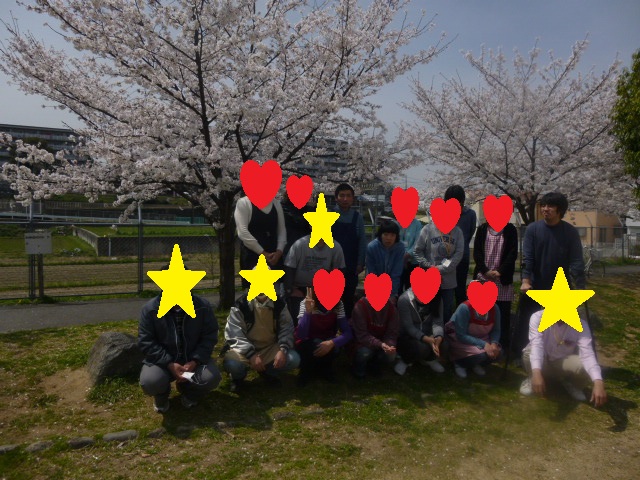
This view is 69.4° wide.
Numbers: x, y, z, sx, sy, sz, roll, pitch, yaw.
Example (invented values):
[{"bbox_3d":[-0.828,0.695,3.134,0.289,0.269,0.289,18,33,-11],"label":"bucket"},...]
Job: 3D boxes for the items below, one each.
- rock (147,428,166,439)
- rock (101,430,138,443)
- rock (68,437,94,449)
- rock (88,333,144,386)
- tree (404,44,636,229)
[{"bbox_3d":[-0.985,1.168,2.785,0.115,0.055,0.090,0,0,-19],"label":"rock"},{"bbox_3d":[-1.183,1.165,2.740,0.195,0.060,0.105,0,0,-19],"label":"rock"},{"bbox_3d":[-1.373,1.165,2.660,0.135,0.060,0.095,0,0,-19],"label":"rock"},{"bbox_3d":[-1.640,1.000,3.950,0.620,0.380,0.460,0,0,-14],"label":"rock"},{"bbox_3d":[4.799,-1.851,10.900,5.600,5.600,5.400,-1,2,-20],"label":"tree"}]

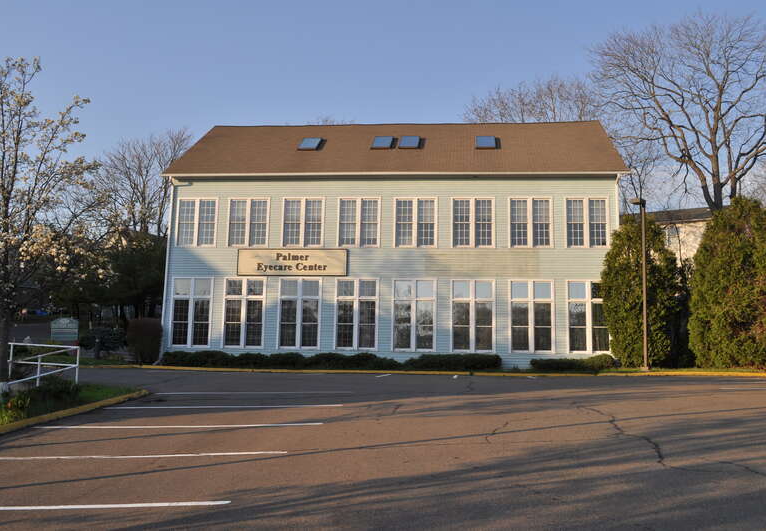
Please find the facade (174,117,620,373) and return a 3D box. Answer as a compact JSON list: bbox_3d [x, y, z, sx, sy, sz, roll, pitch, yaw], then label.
[{"bbox_3d":[0.690,-0.962,32.142,17.366,10.989,10.774,0,-9,6],"label":"facade"}]

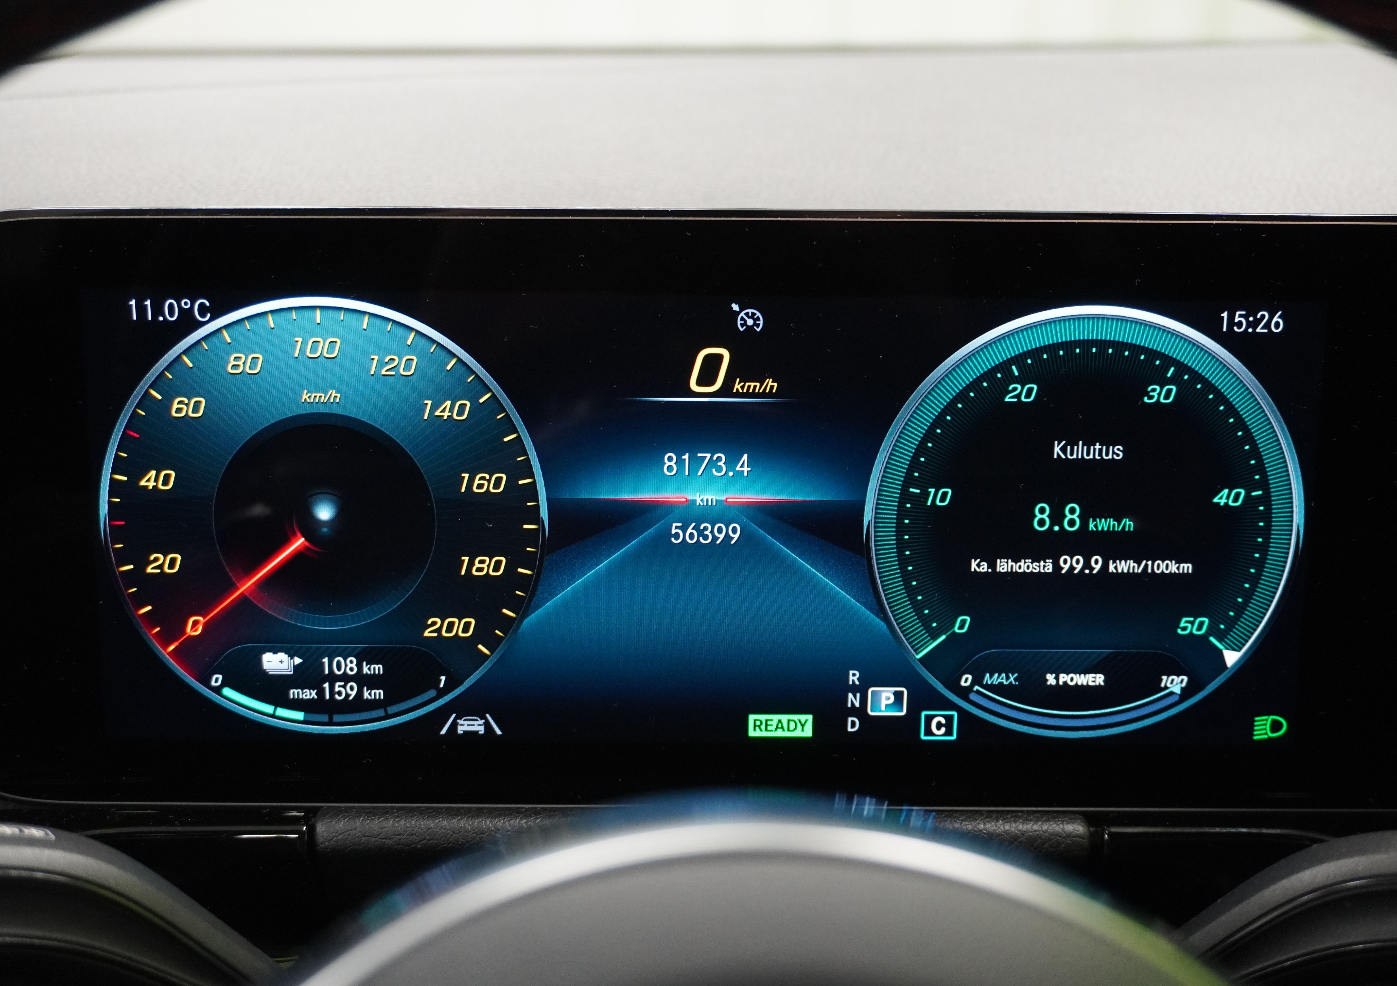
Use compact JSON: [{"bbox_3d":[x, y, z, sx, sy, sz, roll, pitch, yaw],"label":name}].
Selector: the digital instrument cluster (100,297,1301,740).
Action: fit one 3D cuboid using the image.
[{"bbox_3d":[0.001,0.005,0.335,0.243,0.091,0.018,1,9,-1],"label":"digital instrument cluster"}]

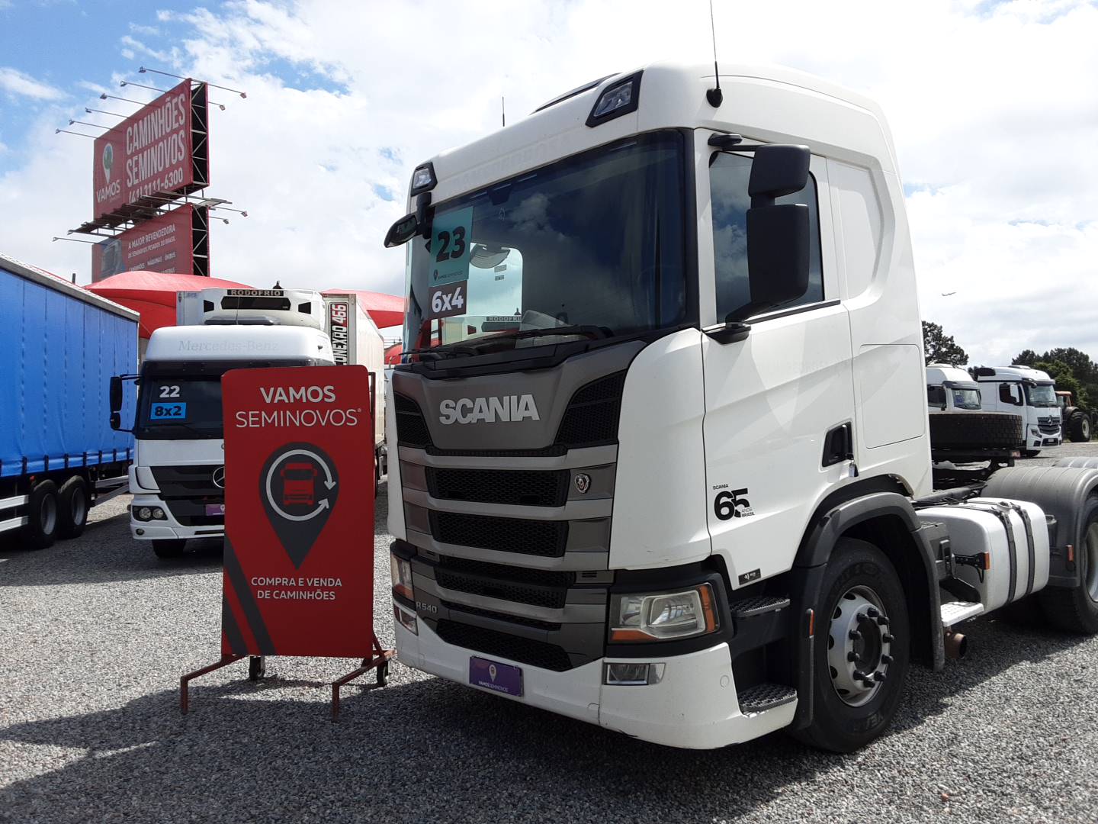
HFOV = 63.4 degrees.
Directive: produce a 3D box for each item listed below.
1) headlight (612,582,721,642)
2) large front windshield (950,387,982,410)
[{"bbox_3d":[0.488,0.853,3.732,0.450,0.250,0.200,-3,-2,36],"label":"headlight"},{"bbox_3d":[15.020,-0.494,32.000,2.050,0.770,0.250,0,-2,-35],"label":"large front windshield"}]

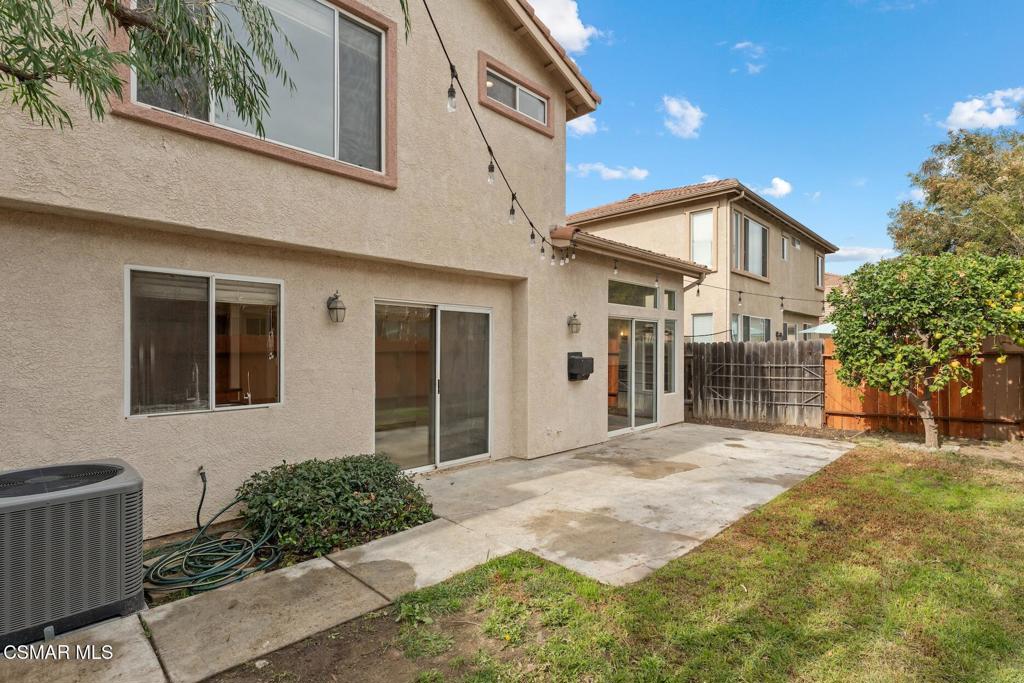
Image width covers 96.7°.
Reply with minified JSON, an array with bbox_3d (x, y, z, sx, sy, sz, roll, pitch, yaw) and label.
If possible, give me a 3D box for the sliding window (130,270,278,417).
[{"bbox_3d":[-2.767,0.009,4.189,1.213,1.249,0.100,1,0,-44],"label":"sliding window"}]

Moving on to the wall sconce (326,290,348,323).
[{"bbox_3d":[-1.879,-0.363,4.839,0.170,0.335,0.250,1,0,-44],"label":"wall sconce"}]

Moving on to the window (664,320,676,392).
[{"bbox_3d":[3.236,0.316,9.417,0.500,1.494,0.100,1,0,-44],"label":"window"}]

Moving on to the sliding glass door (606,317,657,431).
[{"bbox_3d":[2.242,0.624,8.479,1.770,2.080,0.120,1,0,-44],"label":"sliding glass door"}]

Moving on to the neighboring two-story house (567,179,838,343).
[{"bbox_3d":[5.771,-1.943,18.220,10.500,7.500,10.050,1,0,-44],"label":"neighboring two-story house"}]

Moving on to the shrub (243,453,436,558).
[{"bbox_3d":[-1.597,1.370,4.331,1.600,0.645,1.230,1,0,-44],"label":"shrub"}]

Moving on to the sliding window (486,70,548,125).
[{"bbox_3d":[0.087,-3.393,6.395,1.207,0.400,0.100,1,0,-44],"label":"sliding window"}]

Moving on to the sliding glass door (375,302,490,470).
[{"bbox_3d":[-0.974,0.586,5.931,1.820,2.147,0.120,1,0,-44],"label":"sliding glass door"}]

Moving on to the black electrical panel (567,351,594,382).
[{"bbox_3d":[1.096,0.393,7.147,0.360,0.440,0.240,1,0,-44],"label":"black electrical panel"}]

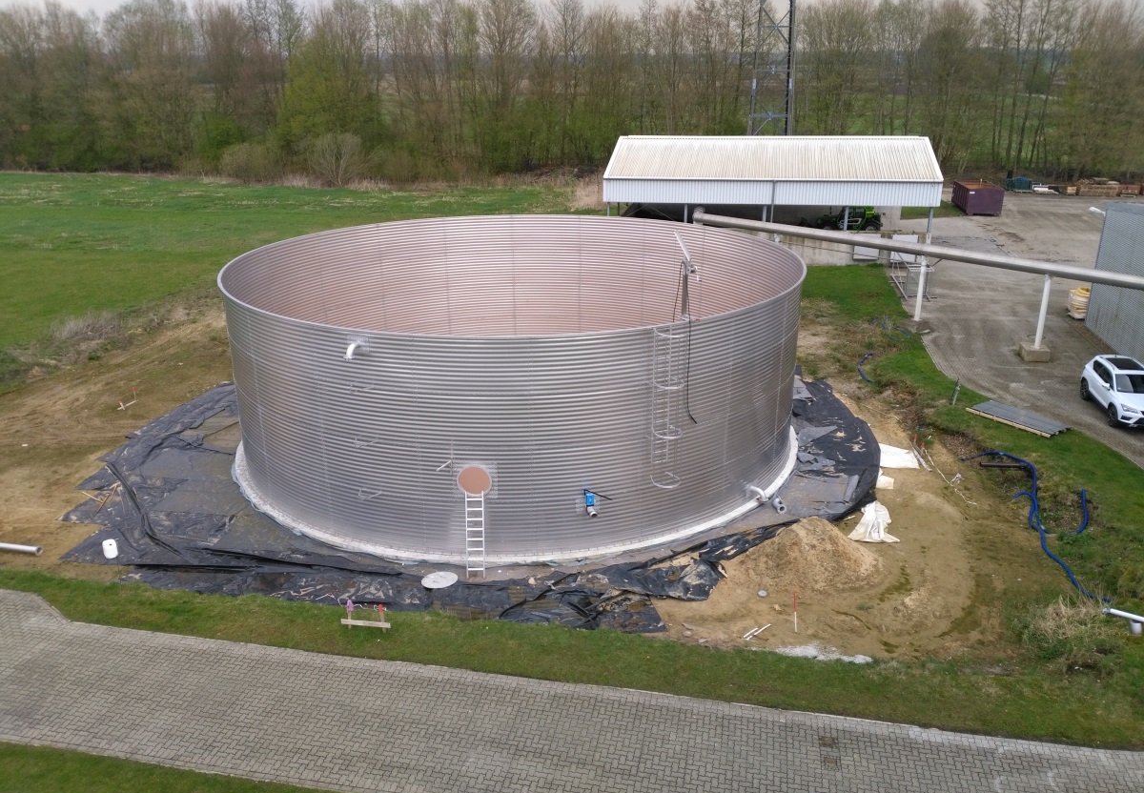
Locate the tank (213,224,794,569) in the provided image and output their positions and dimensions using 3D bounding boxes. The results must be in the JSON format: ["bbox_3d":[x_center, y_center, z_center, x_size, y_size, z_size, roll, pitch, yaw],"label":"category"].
[{"bbox_3d":[-1.799,-1.770,31.265,18.500,5.870,18.500,-1,20,-3],"label":"tank"}]

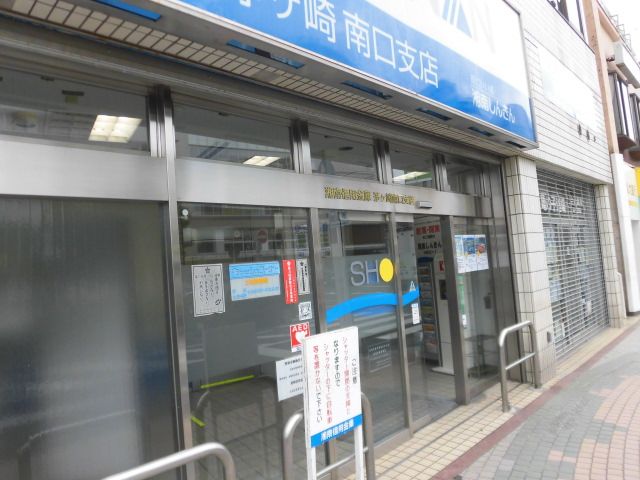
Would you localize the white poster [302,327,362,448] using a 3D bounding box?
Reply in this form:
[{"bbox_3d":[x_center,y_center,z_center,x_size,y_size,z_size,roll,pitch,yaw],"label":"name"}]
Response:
[{"bbox_3d":[0.083,0.864,2.671,0.040,0.610,0.455,-7,-4,45],"label":"white poster"}]

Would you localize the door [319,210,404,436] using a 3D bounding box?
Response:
[{"bbox_3d":[0.394,0.743,3.722,0.060,1.990,0.967,-7,-4,45],"label":"door"}]

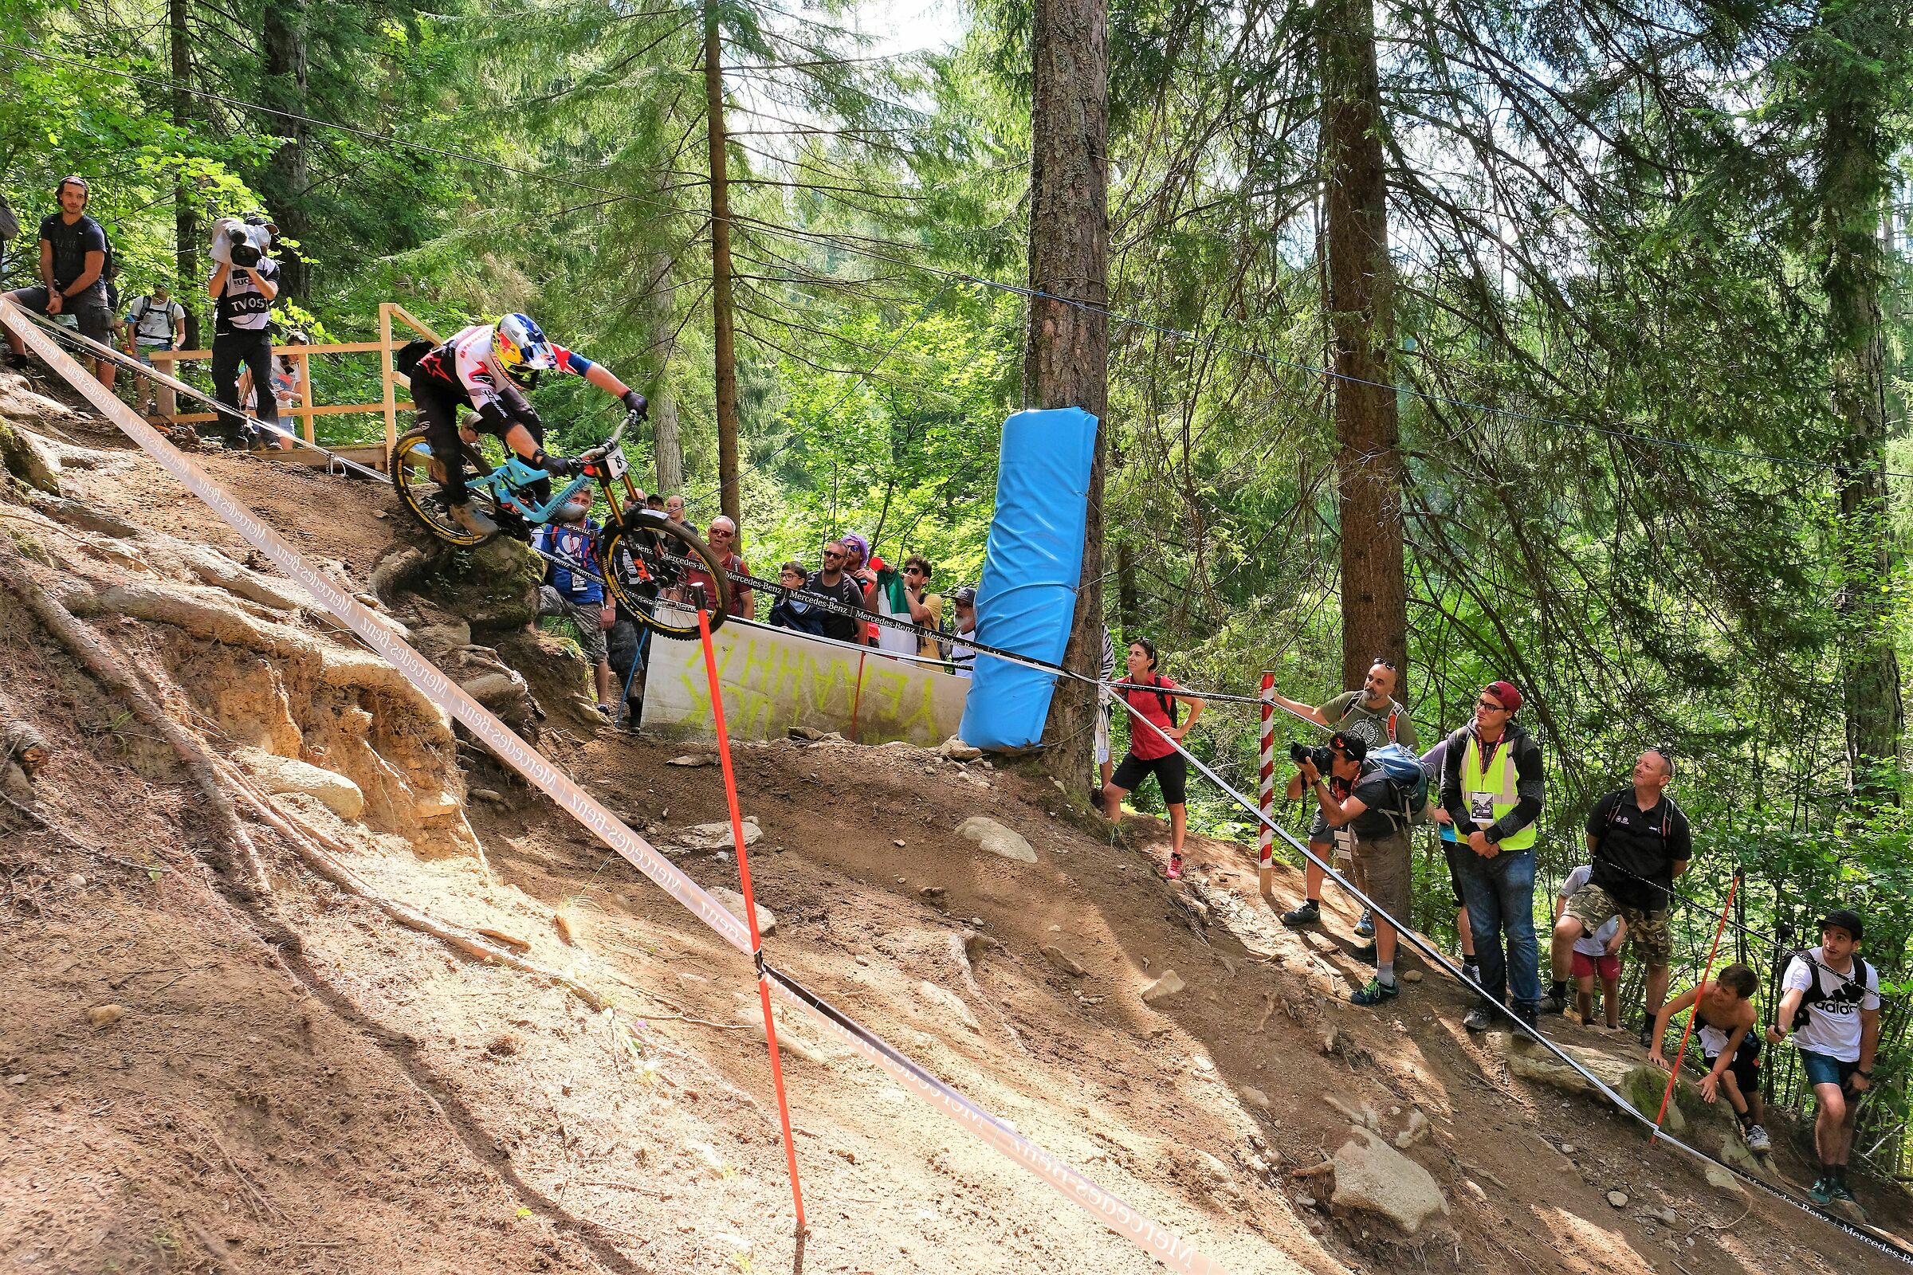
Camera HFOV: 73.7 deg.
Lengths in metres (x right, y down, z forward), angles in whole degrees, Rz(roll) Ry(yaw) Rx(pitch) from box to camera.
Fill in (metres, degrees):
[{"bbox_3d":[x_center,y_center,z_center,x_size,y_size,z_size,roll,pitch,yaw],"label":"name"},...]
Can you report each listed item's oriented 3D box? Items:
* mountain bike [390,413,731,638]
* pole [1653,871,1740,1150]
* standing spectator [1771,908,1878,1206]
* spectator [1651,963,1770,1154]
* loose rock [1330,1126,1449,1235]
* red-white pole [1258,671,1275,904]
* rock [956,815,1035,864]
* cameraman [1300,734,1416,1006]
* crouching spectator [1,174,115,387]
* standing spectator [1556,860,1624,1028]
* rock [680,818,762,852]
[{"bbox_3d":[-2.003,-0.662,6.372,1.950,1.060,0.780,22,38,10],"label":"mountain bike"},{"bbox_3d":[3.740,1.879,6.450,0.035,1.420,0.035,18,2,29],"label":"pole"},{"bbox_3d":[4.598,2.190,6.750,0.530,1.560,0.440,-1,1,37],"label":"standing spectator"},{"bbox_3d":[4.198,2.331,7.100,0.580,1.000,0.620,-2,-2,41],"label":"spectator"},{"bbox_3d":[1.656,2.085,4.900,0.410,0.270,0.330,10,7,-17],"label":"loose rock"},{"bbox_3d":[1.909,0.920,7.850,0.085,1.430,0.085,1,-1,0],"label":"red-white pole"},{"bbox_3d":[0.184,0.965,6.100,0.360,0.150,0.230,10,7,-17],"label":"rock"},{"bbox_3d":[2.130,1.211,6.800,0.600,1.430,0.490,-2,1,-12],"label":"cameraman"},{"bbox_3d":[-6.448,-2.493,9.200,0.660,1.570,0.520,-2,1,-23],"label":"crouching spectator"},{"bbox_3d":[3.777,1.717,7.600,0.360,1.200,0.260,-1,1,30],"label":"standing spectator"},{"bbox_3d":[-1.185,0.983,6.400,0.420,0.110,0.320,-1,-1,0],"label":"rock"}]

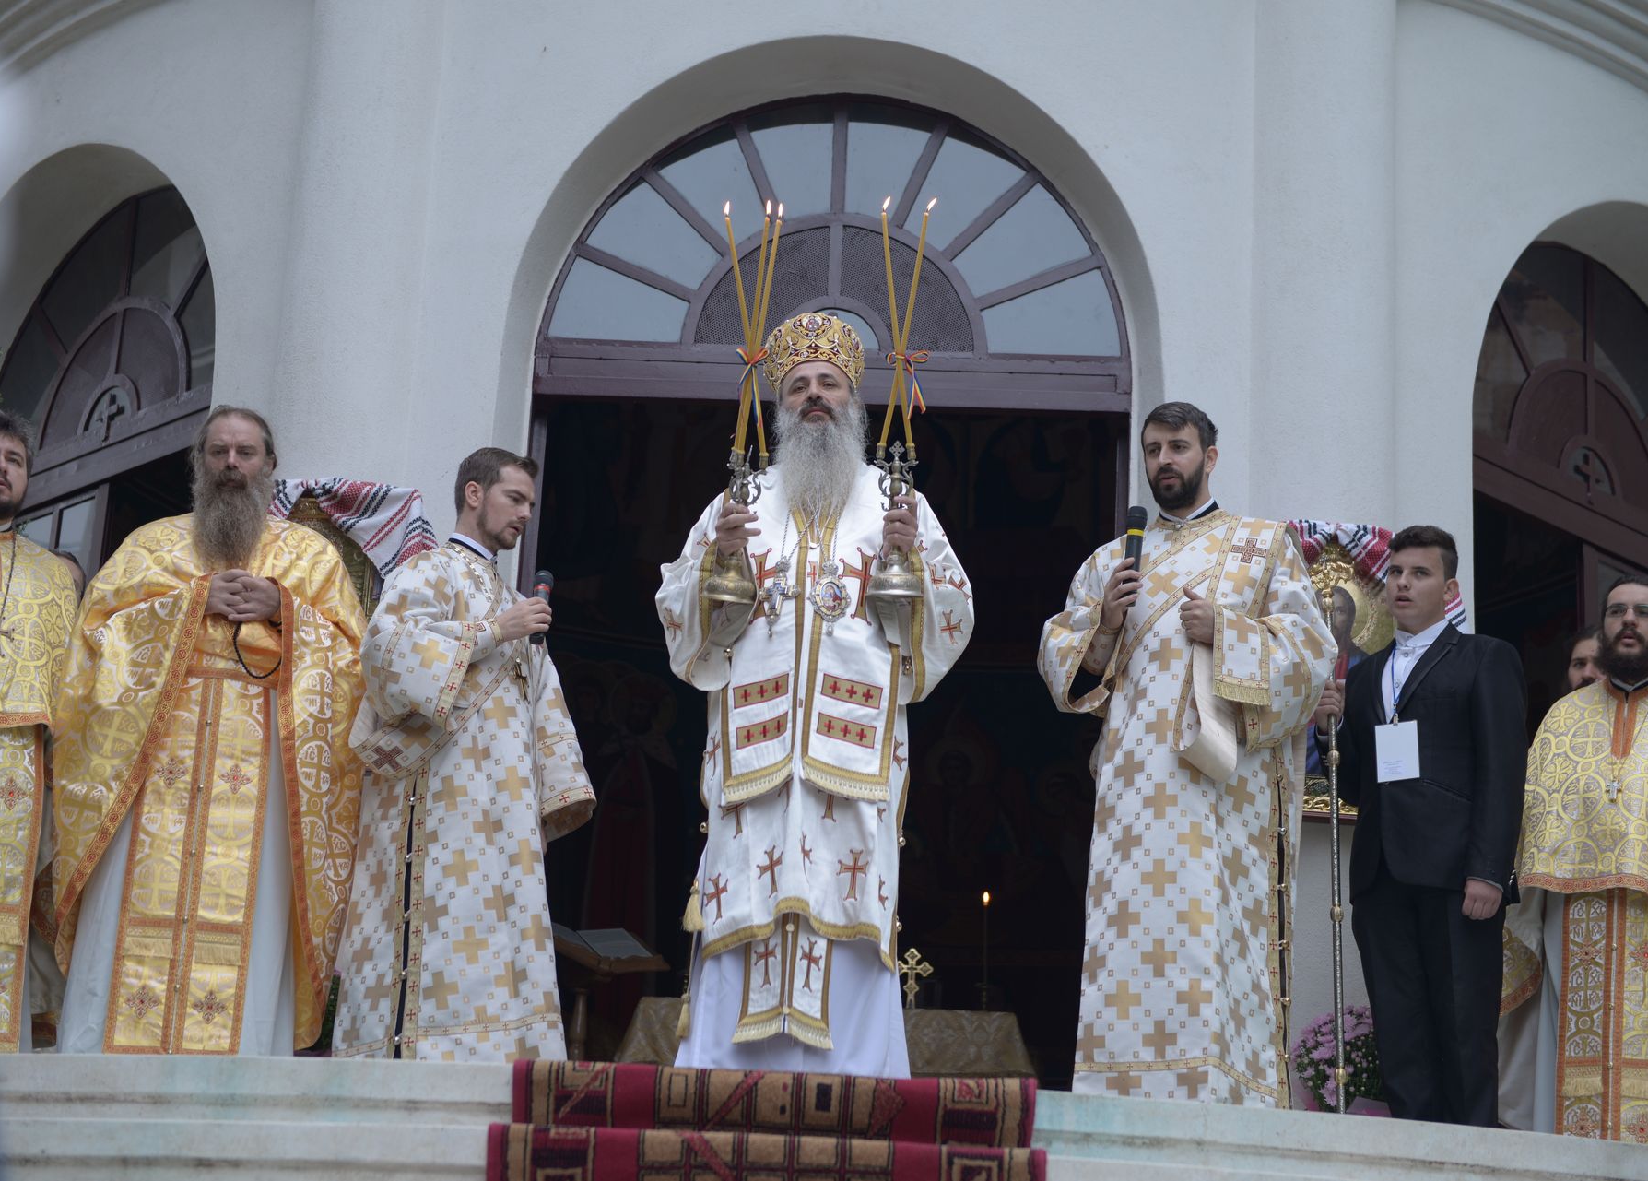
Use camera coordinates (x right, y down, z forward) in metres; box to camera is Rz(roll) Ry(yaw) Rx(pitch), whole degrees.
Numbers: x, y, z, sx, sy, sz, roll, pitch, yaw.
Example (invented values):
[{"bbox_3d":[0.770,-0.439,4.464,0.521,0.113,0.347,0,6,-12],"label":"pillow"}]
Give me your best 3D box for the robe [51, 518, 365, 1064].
[{"bbox_3d":[-1.613,0.507,7.968,0.800,1.460,0.500,5,-16,-8],"label":"robe"}]

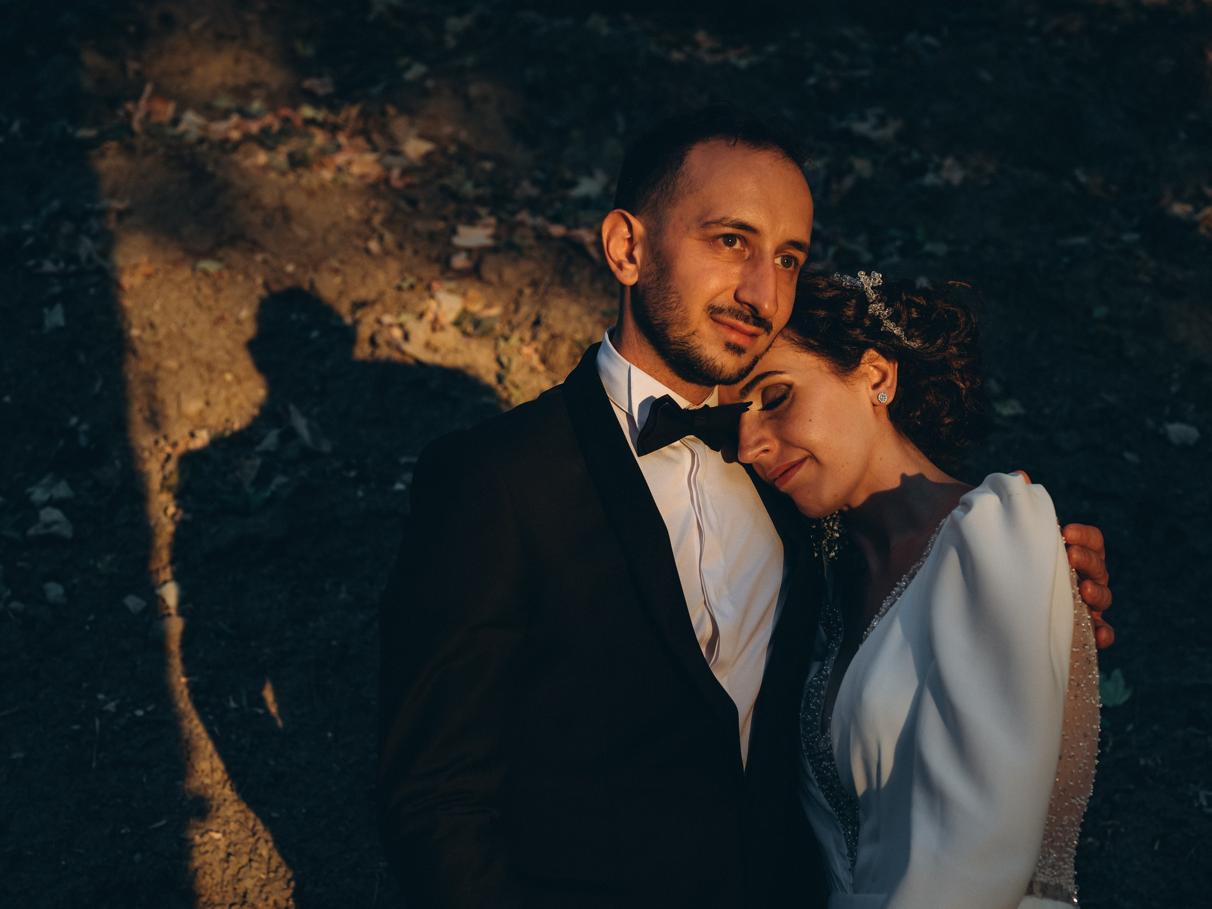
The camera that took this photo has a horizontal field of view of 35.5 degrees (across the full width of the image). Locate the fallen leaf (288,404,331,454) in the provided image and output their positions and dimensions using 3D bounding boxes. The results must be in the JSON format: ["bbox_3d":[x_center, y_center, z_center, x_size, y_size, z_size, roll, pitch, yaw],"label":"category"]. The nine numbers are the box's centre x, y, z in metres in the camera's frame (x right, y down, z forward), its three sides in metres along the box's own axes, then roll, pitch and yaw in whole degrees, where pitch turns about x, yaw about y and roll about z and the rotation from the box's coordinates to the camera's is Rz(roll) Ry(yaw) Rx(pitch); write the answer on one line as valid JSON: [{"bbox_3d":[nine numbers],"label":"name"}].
[{"bbox_3d":[-0.482,-0.043,3.082,0.042,0.022,0.105,-21,45,-22],"label":"fallen leaf"}]

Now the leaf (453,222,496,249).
[{"bbox_3d":[-0.244,-0.405,3.502,0.077,0.020,0.054,0,41,0],"label":"leaf"}]

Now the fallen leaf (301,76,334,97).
[{"bbox_3d":[-0.597,-0.762,3.916,0.064,0.020,0.048,0,41,0],"label":"fallen leaf"}]

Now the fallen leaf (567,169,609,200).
[{"bbox_3d":[-0.032,-0.519,3.635,0.079,0.020,0.077,0,41,0],"label":"fallen leaf"}]

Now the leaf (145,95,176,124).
[{"bbox_3d":[-0.903,-0.699,3.837,0.060,0.028,0.065,0,41,0],"label":"leaf"}]

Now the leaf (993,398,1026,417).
[{"bbox_3d":[0.666,-0.076,3.127,0.051,0.014,0.033,0,41,0],"label":"leaf"}]

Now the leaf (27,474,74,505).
[{"bbox_3d":[-0.871,0.055,2.968,0.068,0.022,0.048,0,41,0],"label":"leaf"}]

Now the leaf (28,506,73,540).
[{"bbox_3d":[-0.853,0.106,2.909,0.067,0.022,0.051,0,41,0],"label":"leaf"}]

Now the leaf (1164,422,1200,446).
[{"bbox_3d":[0.936,-0.033,3.077,0.053,0.013,0.046,0,41,0],"label":"leaf"}]

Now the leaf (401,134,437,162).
[{"bbox_3d":[-0.370,-0.602,3.731,0.066,0.020,0.074,0,41,0],"label":"leaf"}]

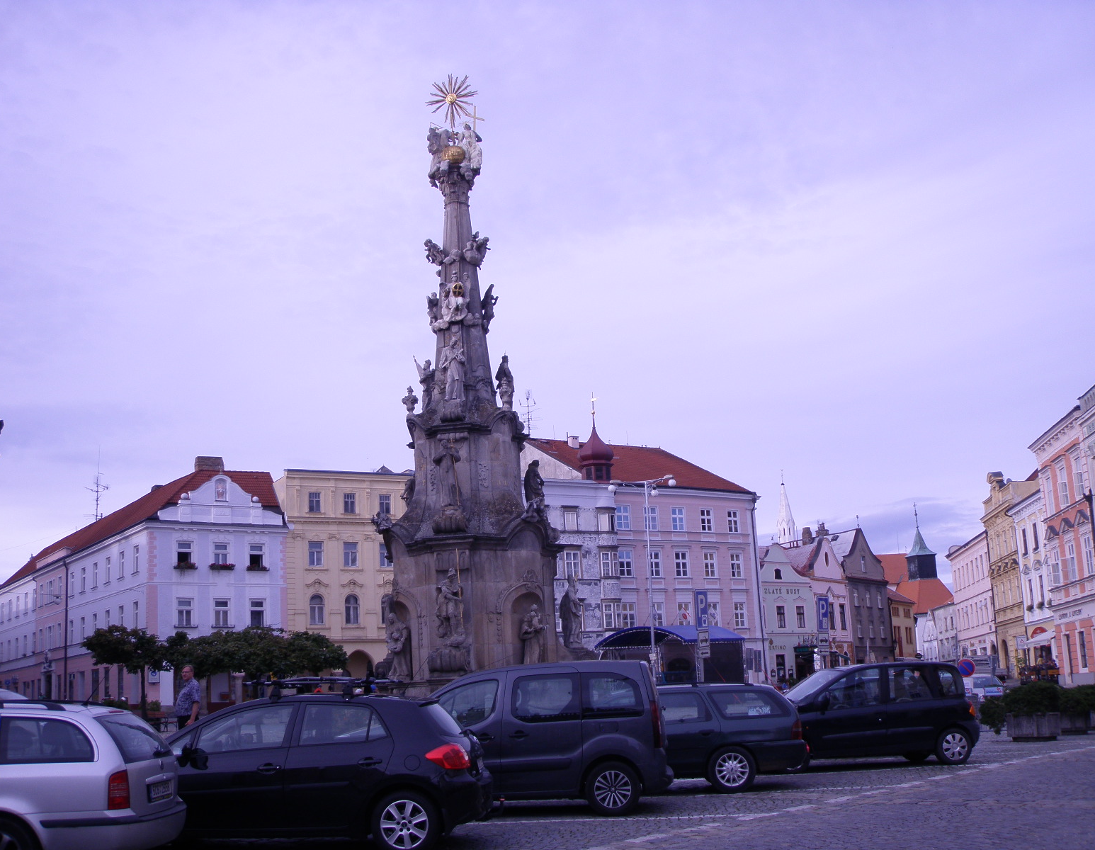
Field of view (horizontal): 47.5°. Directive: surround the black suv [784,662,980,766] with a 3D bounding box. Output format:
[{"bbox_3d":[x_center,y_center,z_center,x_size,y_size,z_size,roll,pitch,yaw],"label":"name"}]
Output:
[{"bbox_3d":[5.097,4.962,21.274,3.990,1.680,1.870,-1,-12,-7],"label":"black suv"}]

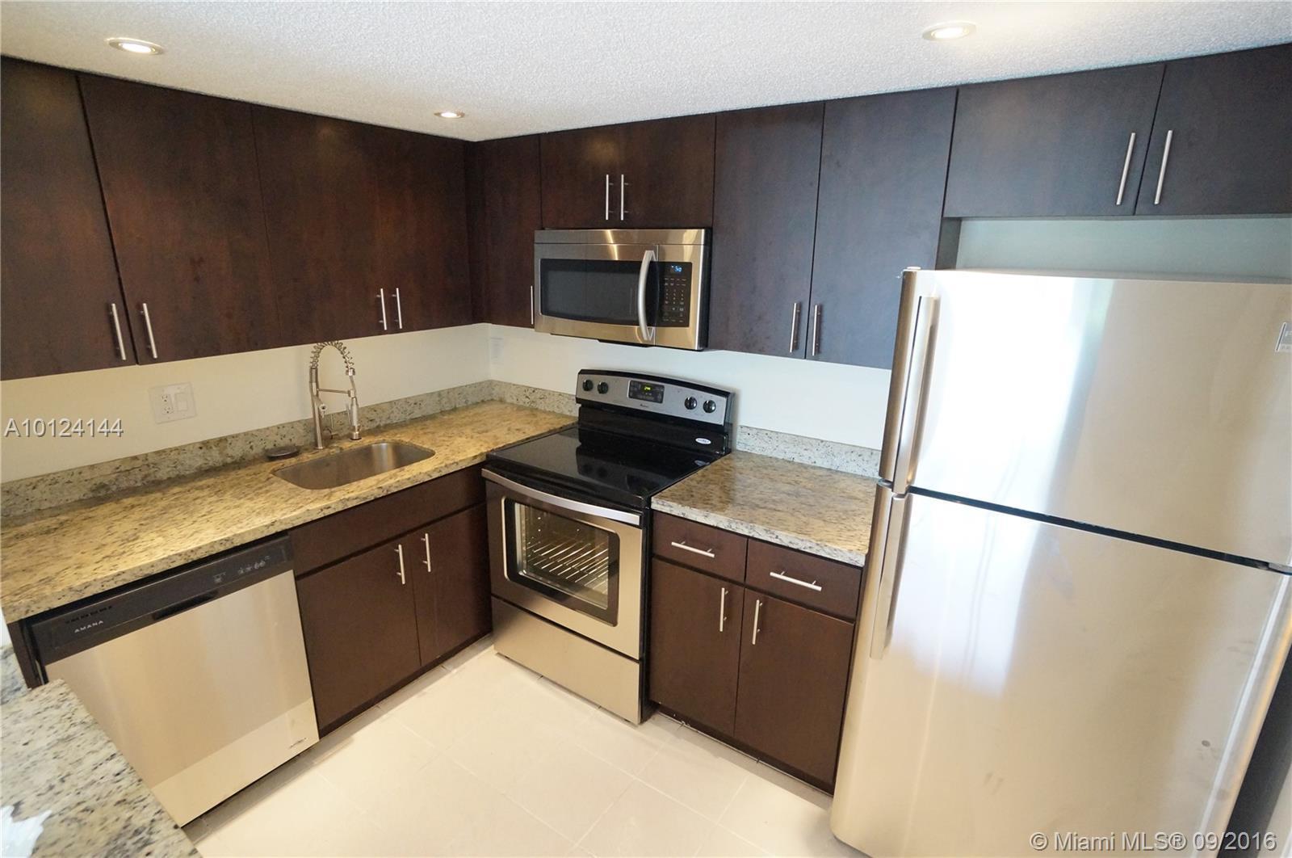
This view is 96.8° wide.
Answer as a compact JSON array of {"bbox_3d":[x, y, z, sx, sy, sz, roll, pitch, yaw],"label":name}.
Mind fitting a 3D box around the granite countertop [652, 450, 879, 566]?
[{"bbox_3d":[0.507,0.245,2.080,0.726,0.044,0.648,11,20,31],"label":"granite countertop"}]

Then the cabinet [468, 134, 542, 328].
[{"bbox_3d":[-0.514,-0.873,2.615,0.405,0.776,0.304,11,19,32],"label":"cabinet"}]

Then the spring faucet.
[{"bbox_3d":[-1.213,-0.124,2.227,0.208,0.431,0.076,5,17,15],"label":"spring faucet"}]

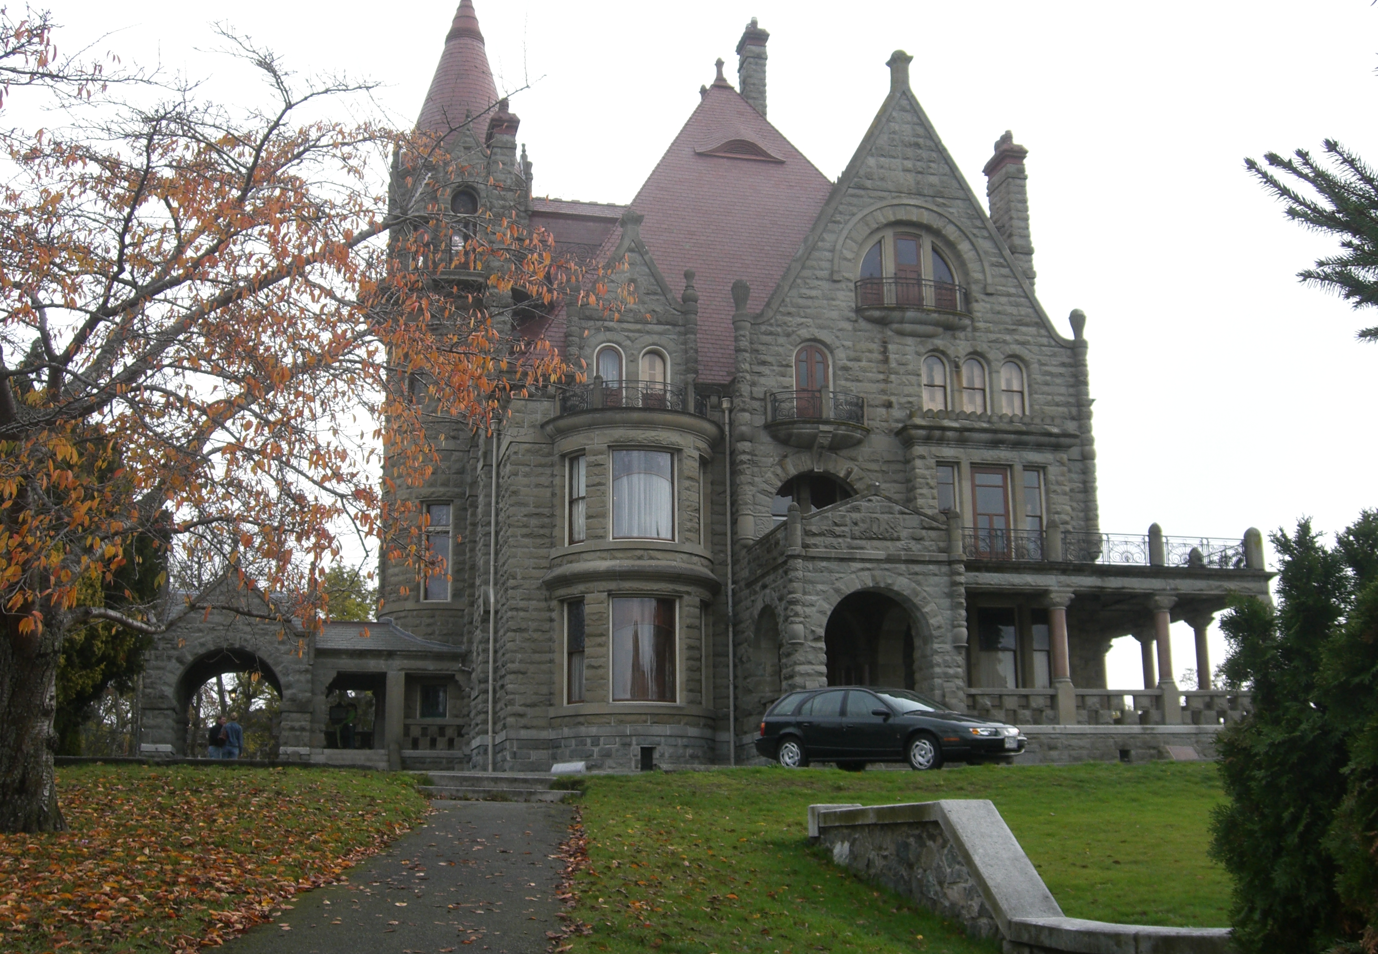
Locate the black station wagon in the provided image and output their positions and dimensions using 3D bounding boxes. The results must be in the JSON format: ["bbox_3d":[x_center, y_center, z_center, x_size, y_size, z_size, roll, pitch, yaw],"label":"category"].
[{"bbox_3d":[3.110,3.980,23.700,4.490,1.390,1.700,-13,-18,43],"label":"black station wagon"}]

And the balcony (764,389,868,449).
[{"bbox_3d":[3.727,-1.599,42.375,3.100,1.700,0.850,3,-12,-16],"label":"balcony"}]

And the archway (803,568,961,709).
[{"bbox_3d":[4.637,4.434,37.664,4.124,4.196,1.200,3,-13,-14],"label":"archway"}]

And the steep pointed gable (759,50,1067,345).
[{"bbox_3d":[6.593,-8.507,45.219,9.800,8.950,1.100,3,-12,-16],"label":"steep pointed gable"}]

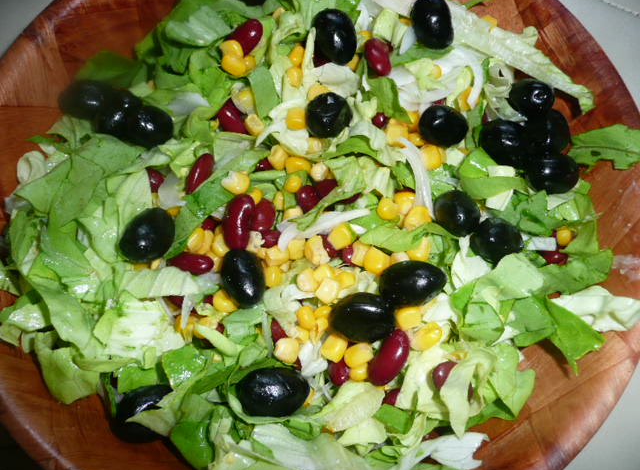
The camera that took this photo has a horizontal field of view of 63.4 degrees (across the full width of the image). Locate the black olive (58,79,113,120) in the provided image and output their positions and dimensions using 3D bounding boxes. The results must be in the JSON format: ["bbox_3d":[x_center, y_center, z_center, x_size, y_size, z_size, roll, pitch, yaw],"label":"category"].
[{"bbox_3d":[-0.099,-0.057,0.219,0.024,0.017,0.017,5,72,1],"label":"black olive"}]

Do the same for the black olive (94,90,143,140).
[{"bbox_3d":[-0.084,-0.050,0.216,0.017,0.017,0.024,36,75,11],"label":"black olive"}]

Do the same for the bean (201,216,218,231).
[{"bbox_3d":[-0.043,-0.004,0.203,0.017,0.009,0.010,11,71,2],"label":"bean"}]

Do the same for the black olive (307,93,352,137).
[{"bbox_3d":[0.004,-0.050,0.214,0.018,0.022,0.018,0,103,1],"label":"black olive"}]

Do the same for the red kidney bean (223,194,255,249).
[{"bbox_3d":[-0.030,-0.005,0.194,0.011,0.009,0.021,7,71,0],"label":"red kidney bean"}]

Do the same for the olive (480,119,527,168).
[{"bbox_3d":[0.075,-0.038,0.214,0.022,0.018,0.018,47,111,6],"label":"olive"}]

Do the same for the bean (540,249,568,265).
[{"bbox_3d":[0.091,0.008,0.202,0.018,0.009,0.009,14,72,3],"label":"bean"}]

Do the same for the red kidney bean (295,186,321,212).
[{"bbox_3d":[-0.004,-0.014,0.203,0.010,0.009,0.017,-42,78,-14],"label":"red kidney bean"}]

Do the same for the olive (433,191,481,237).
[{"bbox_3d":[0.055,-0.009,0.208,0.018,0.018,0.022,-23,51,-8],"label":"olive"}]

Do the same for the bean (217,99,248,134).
[{"bbox_3d":[-0.037,-0.049,0.214,0.010,0.009,0.020,-35,75,-11],"label":"bean"}]

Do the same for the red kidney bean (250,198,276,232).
[{"bbox_3d":[-0.022,-0.007,0.200,0.010,0.009,0.017,-9,72,-5],"label":"red kidney bean"}]

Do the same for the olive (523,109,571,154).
[{"bbox_3d":[0.095,-0.043,0.216,0.018,0.018,0.022,-23,40,-8],"label":"olive"}]

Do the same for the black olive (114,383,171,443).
[{"bbox_3d":[-0.063,0.063,0.183,0.024,0.017,0.017,-27,82,-25],"label":"black olive"}]

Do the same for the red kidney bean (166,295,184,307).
[{"bbox_3d":[-0.053,0.024,0.193,0.016,0.007,0.008,32,75,10],"label":"red kidney bean"}]

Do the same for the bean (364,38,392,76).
[{"bbox_3d":[0.026,-0.080,0.233,0.011,0.009,0.018,-14,71,-5],"label":"bean"}]

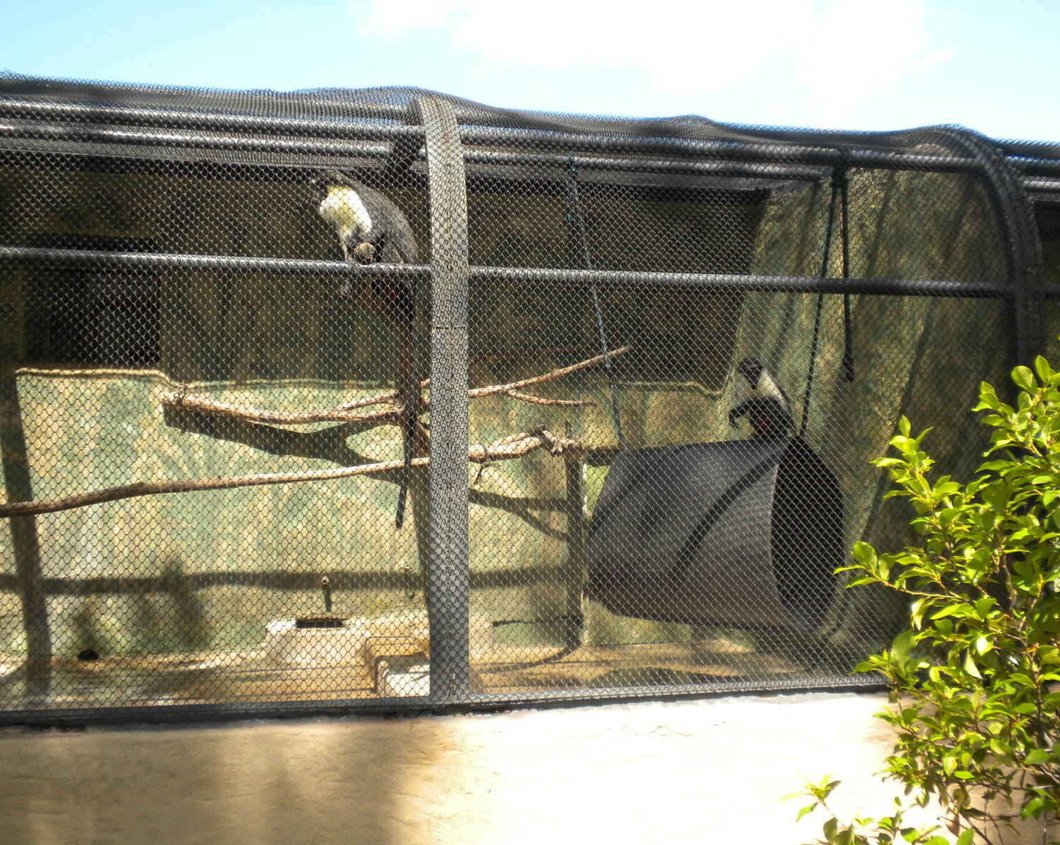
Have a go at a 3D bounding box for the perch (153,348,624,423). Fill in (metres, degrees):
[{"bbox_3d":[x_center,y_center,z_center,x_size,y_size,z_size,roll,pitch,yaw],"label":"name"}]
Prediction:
[{"bbox_3d":[-0.489,-0.125,4.350,1.680,0.250,0.400,-2,-6,11],"label":"perch"}]

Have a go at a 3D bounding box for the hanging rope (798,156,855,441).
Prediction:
[{"bbox_3d":[1.044,-0.452,4.250,0.170,1.010,0.140,-1,-6,0],"label":"hanging rope"}]

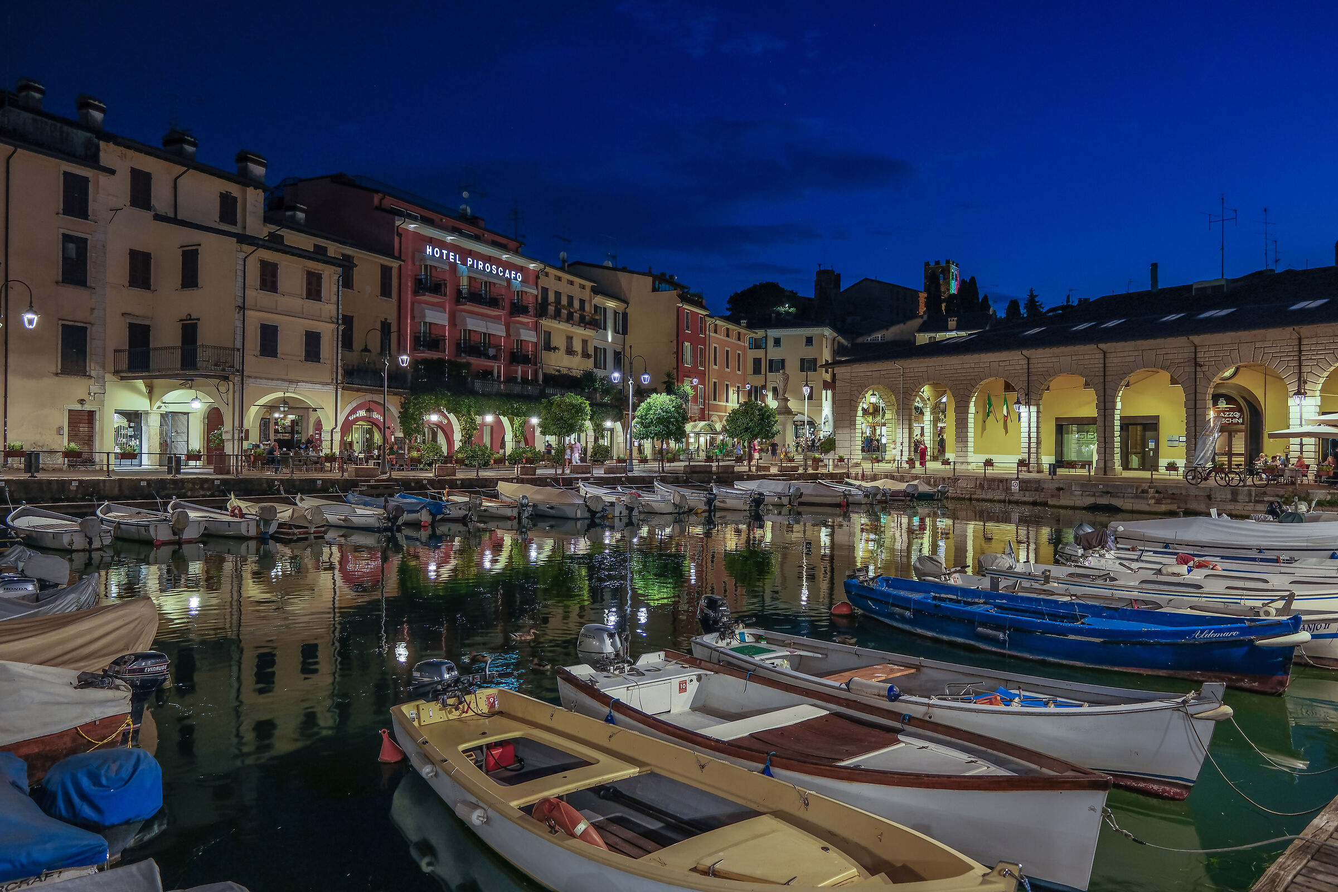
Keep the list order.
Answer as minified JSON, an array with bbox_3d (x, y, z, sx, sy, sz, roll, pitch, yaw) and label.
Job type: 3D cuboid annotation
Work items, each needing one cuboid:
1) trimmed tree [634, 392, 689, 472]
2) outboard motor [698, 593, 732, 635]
[{"bbox_3d":[-0.360,-0.675,47.200,2.900,4.300,2.900,1,0,0],"label":"trimmed tree"},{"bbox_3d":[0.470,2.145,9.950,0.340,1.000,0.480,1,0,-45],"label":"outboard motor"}]

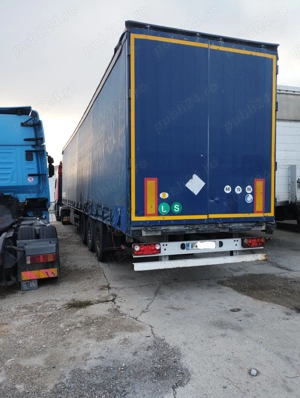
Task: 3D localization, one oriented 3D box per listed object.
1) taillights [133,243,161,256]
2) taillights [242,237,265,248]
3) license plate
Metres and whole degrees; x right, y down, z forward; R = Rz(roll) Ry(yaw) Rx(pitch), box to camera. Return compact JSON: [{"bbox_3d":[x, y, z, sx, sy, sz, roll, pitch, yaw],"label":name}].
[{"bbox_3d":[-0.035,0.727,4.693,0.405,0.160,0.090,0,1,-19],"label":"taillights"},{"bbox_3d":[1.707,0.712,5.285,0.400,0.155,0.090,0,1,-19],"label":"taillights"},{"bbox_3d":[0.808,0.728,5.027,0.520,0.110,0.020,0,1,-19],"label":"license plate"}]

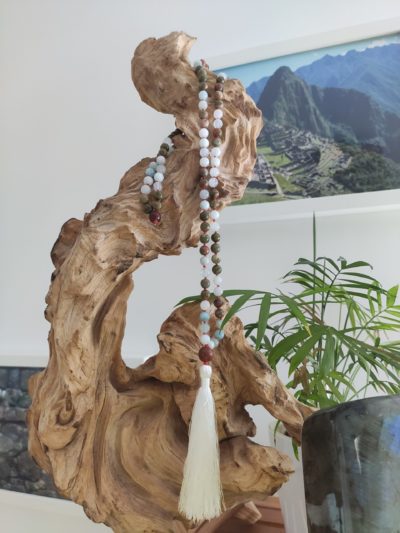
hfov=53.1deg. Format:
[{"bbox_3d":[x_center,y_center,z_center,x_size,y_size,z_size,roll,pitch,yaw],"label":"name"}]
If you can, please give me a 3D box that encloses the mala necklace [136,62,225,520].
[{"bbox_3d":[-0.014,-0.002,0.365,0.082,0.410,0.070,0,-11,0],"label":"mala necklace"}]

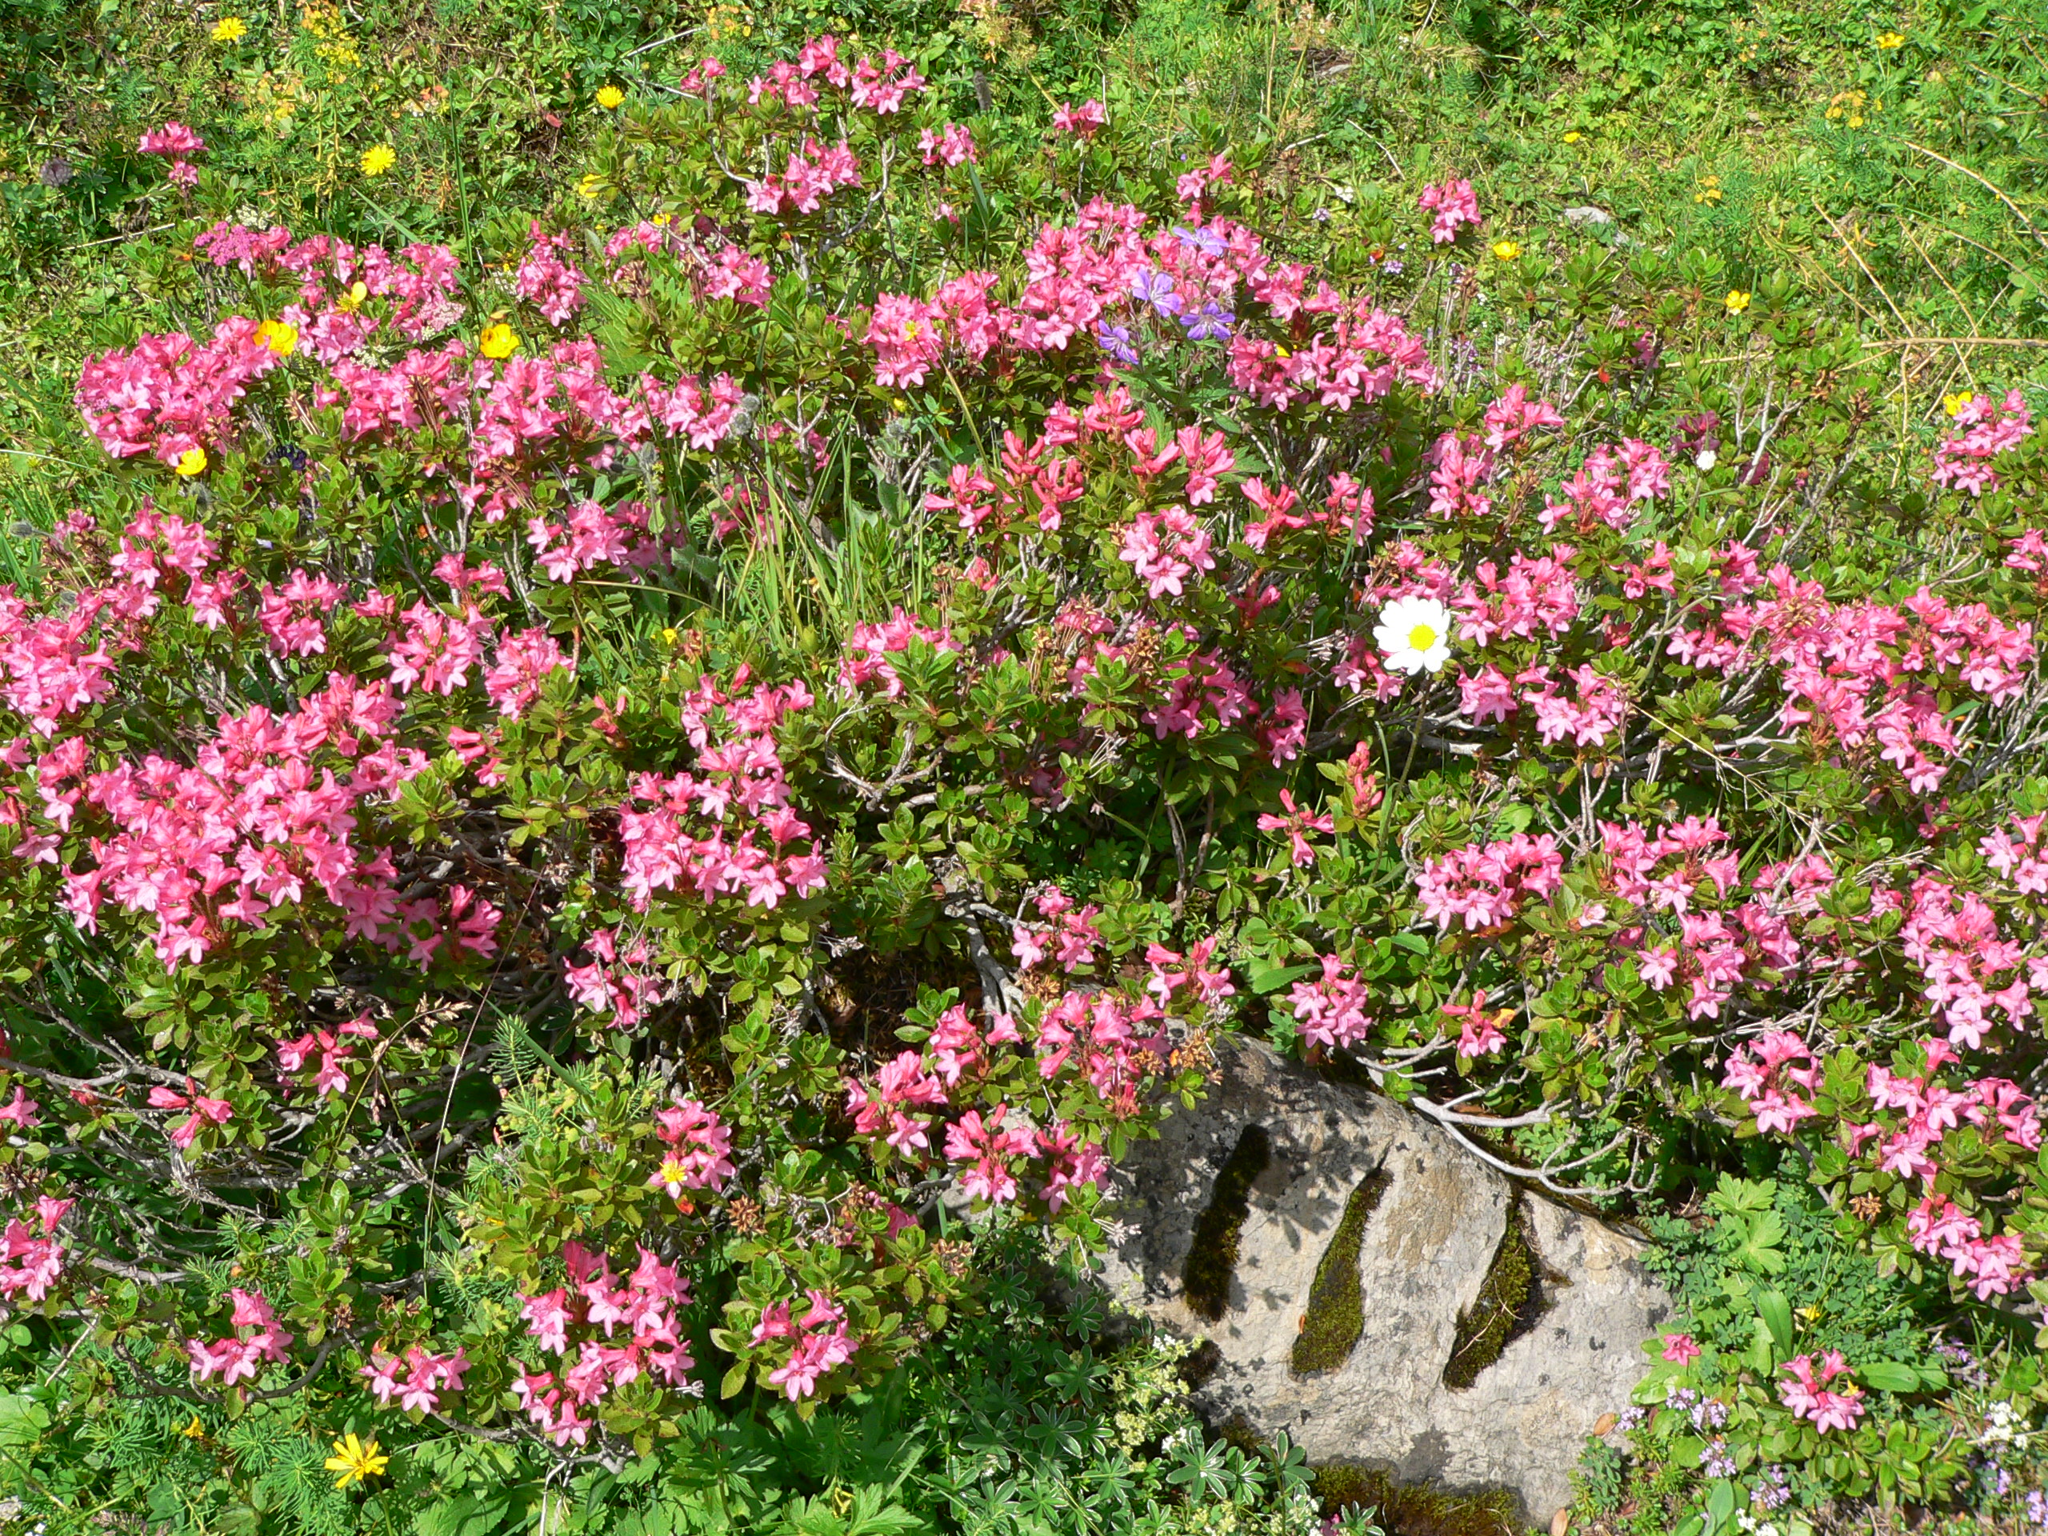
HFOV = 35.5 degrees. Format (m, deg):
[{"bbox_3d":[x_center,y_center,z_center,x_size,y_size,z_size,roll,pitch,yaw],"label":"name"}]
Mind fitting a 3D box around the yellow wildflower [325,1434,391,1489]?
[{"bbox_3d":[-0.314,0.326,1.500,0.030,0.013,0.029,3,38,-1],"label":"yellow wildflower"}]

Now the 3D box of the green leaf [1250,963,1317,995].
[{"bbox_3d":[0.138,0.113,1.710,0.039,0.007,0.013,-18,40,-12],"label":"green leaf"}]

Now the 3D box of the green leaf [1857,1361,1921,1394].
[{"bbox_3d":[0.419,0.295,1.550,0.032,0.006,0.015,6,50,6],"label":"green leaf"}]

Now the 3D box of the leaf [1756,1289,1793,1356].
[{"bbox_3d":[0.369,0.272,1.570,0.013,0.006,0.037,-10,63,-6],"label":"leaf"}]

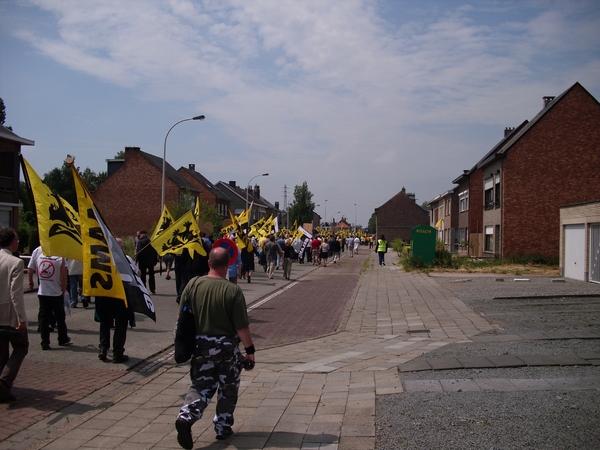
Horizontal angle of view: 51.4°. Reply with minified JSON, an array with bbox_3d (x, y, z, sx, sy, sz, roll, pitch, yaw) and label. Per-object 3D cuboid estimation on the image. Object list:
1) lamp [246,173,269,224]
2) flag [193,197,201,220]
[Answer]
[{"bbox_3d":[-4.058,-1.129,60.000,2.100,7.900,0.300,0,-1,7],"label":"lamp"},{"bbox_3d":[-3.815,-0.571,23.000,0.320,0.950,0.300,0,-1,0],"label":"flag"}]

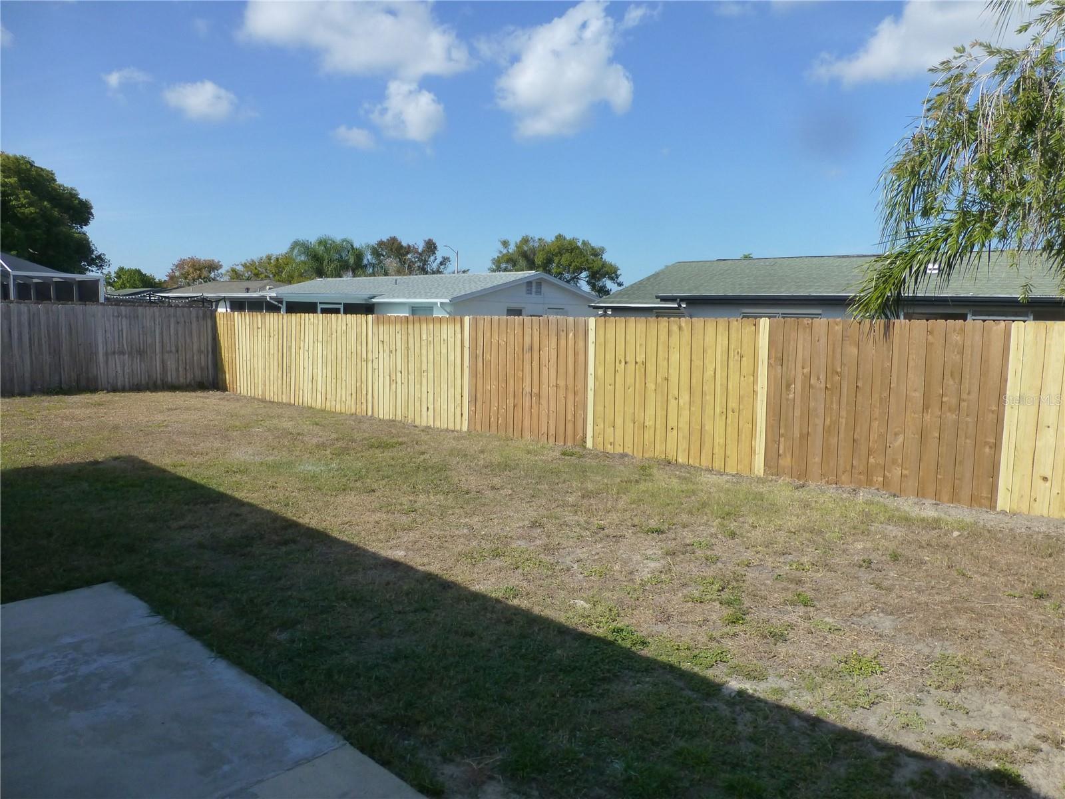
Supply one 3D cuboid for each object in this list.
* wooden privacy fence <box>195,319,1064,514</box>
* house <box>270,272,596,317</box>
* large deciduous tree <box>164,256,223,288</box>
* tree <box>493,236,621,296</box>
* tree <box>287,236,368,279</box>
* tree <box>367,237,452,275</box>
[{"bbox_3d":[-1.050,-0.416,11.791,16.300,1.840,0.150,6,9,40],"label":"wooden privacy fence"},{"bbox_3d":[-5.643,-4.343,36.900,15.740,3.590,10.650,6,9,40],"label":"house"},{"bbox_3d":[-30.293,-9.534,66.386,5.170,6.490,5.170,-3,7,-24],"label":"large deciduous tree"},{"bbox_3d":[1.702,-8.182,53.440,9.310,7.400,8.840,1,7,2],"label":"tree"},{"bbox_3d":[-15.584,-8.705,56.443,6.060,7.440,6.060,-1,7,-15],"label":"tree"},{"bbox_3d":[-9.670,-8.990,58.454,6.530,7.630,6.530,-1,7,-9],"label":"tree"}]

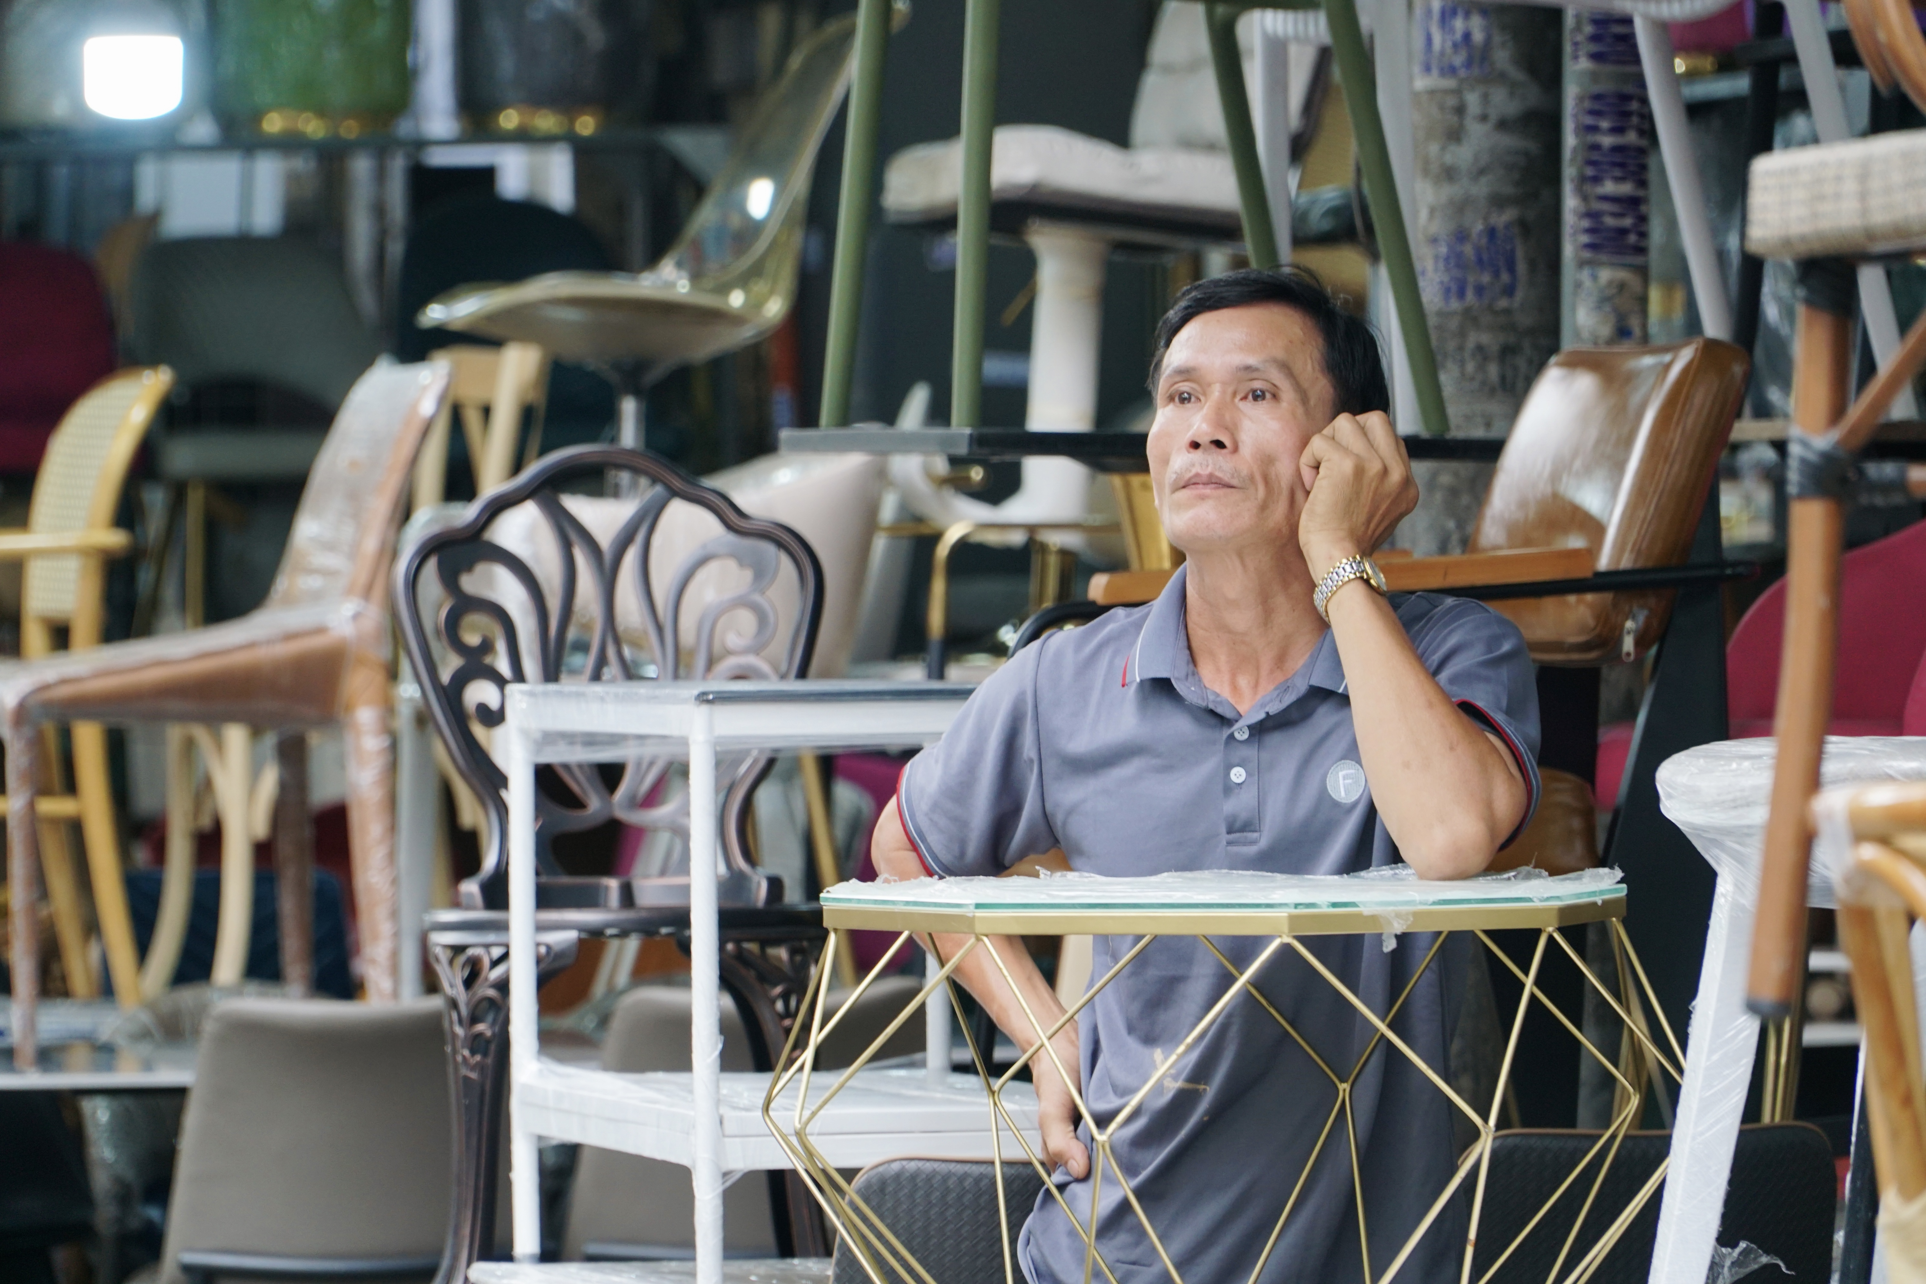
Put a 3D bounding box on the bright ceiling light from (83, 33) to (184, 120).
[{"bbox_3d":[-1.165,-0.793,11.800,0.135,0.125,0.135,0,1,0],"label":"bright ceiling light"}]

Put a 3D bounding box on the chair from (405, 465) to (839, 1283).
[{"bbox_3d":[-0.320,0.252,7.820,0.420,0.880,0.480,0,1,-4],"label":"chair"}]

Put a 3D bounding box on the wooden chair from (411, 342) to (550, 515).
[{"bbox_3d":[-0.800,0.060,10.750,0.480,0.880,0.450,0,1,-18],"label":"wooden chair"}]

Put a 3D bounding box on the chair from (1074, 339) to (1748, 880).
[{"bbox_3d":[0.290,0.143,7.380,0.650,0.800,0.600,0,1,-14],"label":"chair"}]

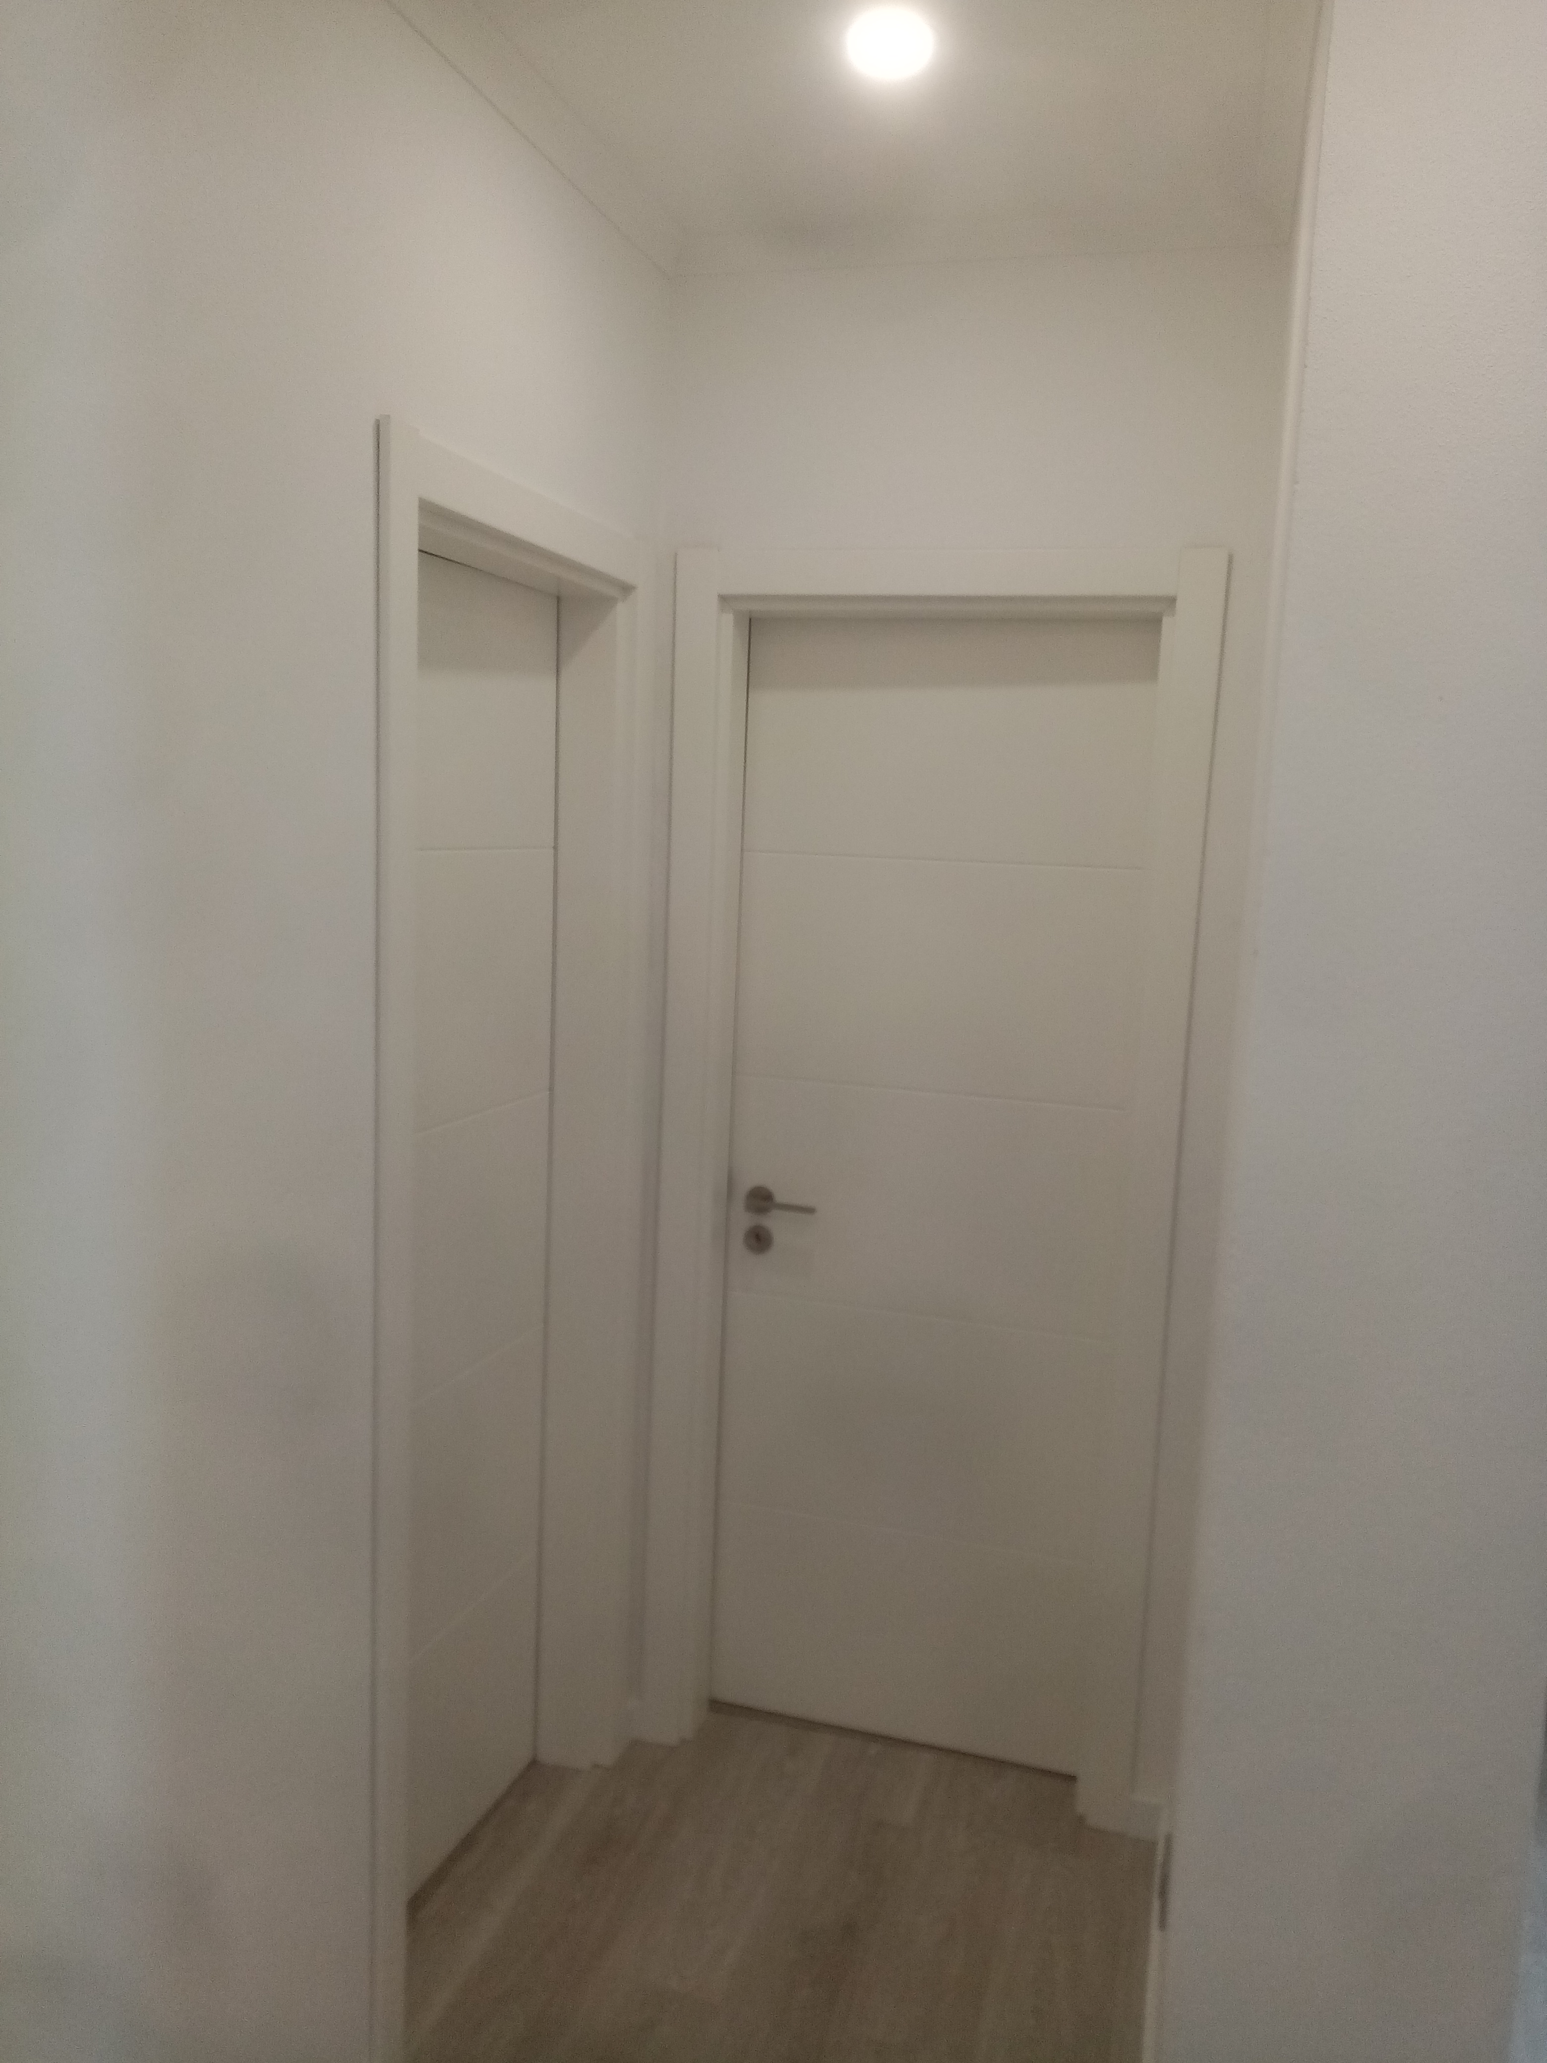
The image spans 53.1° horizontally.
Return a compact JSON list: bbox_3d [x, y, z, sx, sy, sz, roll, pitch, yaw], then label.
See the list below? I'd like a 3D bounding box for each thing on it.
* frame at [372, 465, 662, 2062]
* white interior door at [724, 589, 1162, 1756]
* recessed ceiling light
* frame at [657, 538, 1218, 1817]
[{"bbox_3d":[-0.424,0.299,2.307,0.150,2.120,0.836,5,8,17],"label":"frame"},{"bbox_3d":[0.259,0.305,2.742,0.712,2.015,0.040,4,8,14],"label":"white interior door"},{"bbox_3d":[0.139,-1.169,1.836,0.100,0.030,0.100,4,8,14],"label":"recessed ceiling light"},{"bbox_3d":[0.244,0.276,2.675,0.879,2.120,0.150,4,8,14],"label":"frame"}]

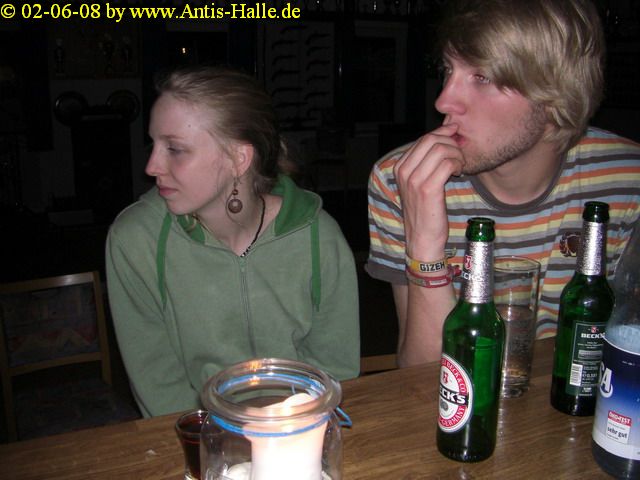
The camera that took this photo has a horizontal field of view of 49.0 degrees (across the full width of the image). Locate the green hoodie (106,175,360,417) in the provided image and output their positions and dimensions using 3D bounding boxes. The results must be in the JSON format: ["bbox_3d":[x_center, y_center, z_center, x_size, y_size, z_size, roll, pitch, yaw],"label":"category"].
[{"bbox_3d":[-0.137,0.138,1.127,0.420,0.480,0.340,-2,13,-12],"label":"green hoodie"}]

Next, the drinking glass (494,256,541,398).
[{"bbox_3d":[0.227,0.105,0.847,0.064,0.156,0.064,1,13,0],"label":"drinking glass"}]

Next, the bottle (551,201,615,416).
[{"bbox_3d":[0.302,0.071,0.793,0.061,0.237,0.061,1,13,3],"label":"bottle"}]

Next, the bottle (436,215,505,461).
[{"bbox_3d":[0.151,0.091,0.692,0.061,0.237,0.061,-5,14,-25],"label":"bottle"}]

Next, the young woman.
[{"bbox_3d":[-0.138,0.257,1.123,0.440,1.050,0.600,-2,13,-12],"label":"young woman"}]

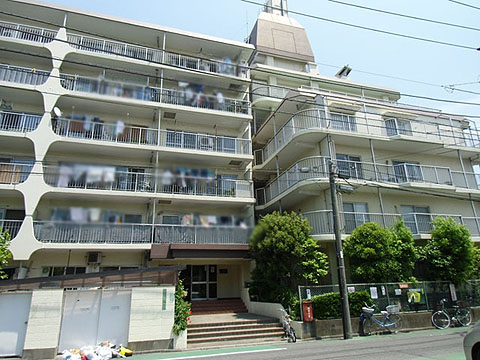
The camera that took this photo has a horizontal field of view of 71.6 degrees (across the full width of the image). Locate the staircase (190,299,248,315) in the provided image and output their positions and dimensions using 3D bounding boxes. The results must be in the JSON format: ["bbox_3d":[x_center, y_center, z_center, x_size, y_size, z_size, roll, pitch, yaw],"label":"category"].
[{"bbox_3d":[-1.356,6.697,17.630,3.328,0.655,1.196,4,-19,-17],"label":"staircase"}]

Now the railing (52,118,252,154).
[{"bbox_3d":[-4.714,-2.018,19.559,11.128,1.269,1.529,4,-19,-17],"label":"railing"}]

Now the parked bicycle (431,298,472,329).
[{"bbox_3d":[8.525,5.416,13.466,1.768,1.050,0.572,6,-20,-23],"label":"parked bicycle"}]

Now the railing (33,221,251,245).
[{"bbox_3d":[-4.649,3.153,17.805,11.128,1.248,1.529,4,-19,-17],"label":"railing"}]

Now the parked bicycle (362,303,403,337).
[{"bbox_3d":[5.233,5.140,12.358,1.768,1.082,0.582,4,-19,-17],"label":"parked bicycle"}]

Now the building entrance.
[{"bbox_3d":[-2.277,5.857,18.875,2.028,1.841,0.312,4,-19,-17],"label":"building entrance"}]

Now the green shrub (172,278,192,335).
[{"bbox_3d":[-1.937,4.279,11.099,0.624,1.747,0.676,4,-19,-17],"label":"green shrub"}]

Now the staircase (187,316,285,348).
[{"bbox_3d":[-0.329,5.396,11.841,3.328,0.593,1.352,4,-19,-17],"label":"staircase"}]

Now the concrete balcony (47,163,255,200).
[{"bbox_3d":[-4.632,0.576,18.696,11.128,1.248,1.529,4,-19,-17],"label":"concrete balcony"}]

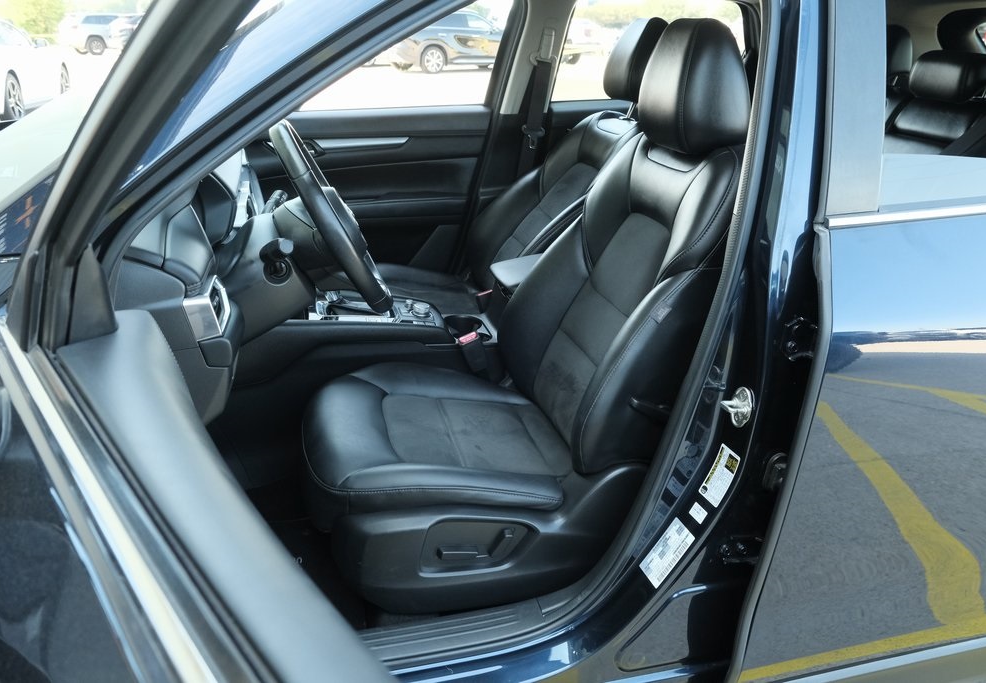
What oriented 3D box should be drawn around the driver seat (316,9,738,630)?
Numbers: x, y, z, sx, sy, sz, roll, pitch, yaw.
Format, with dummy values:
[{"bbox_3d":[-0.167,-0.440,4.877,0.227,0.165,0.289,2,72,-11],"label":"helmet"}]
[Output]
[{"bbox_3d":[0.064,-0.073,1.463,0.850,1.000,0.540,-6,23,-13],"label":"driver seat"}]

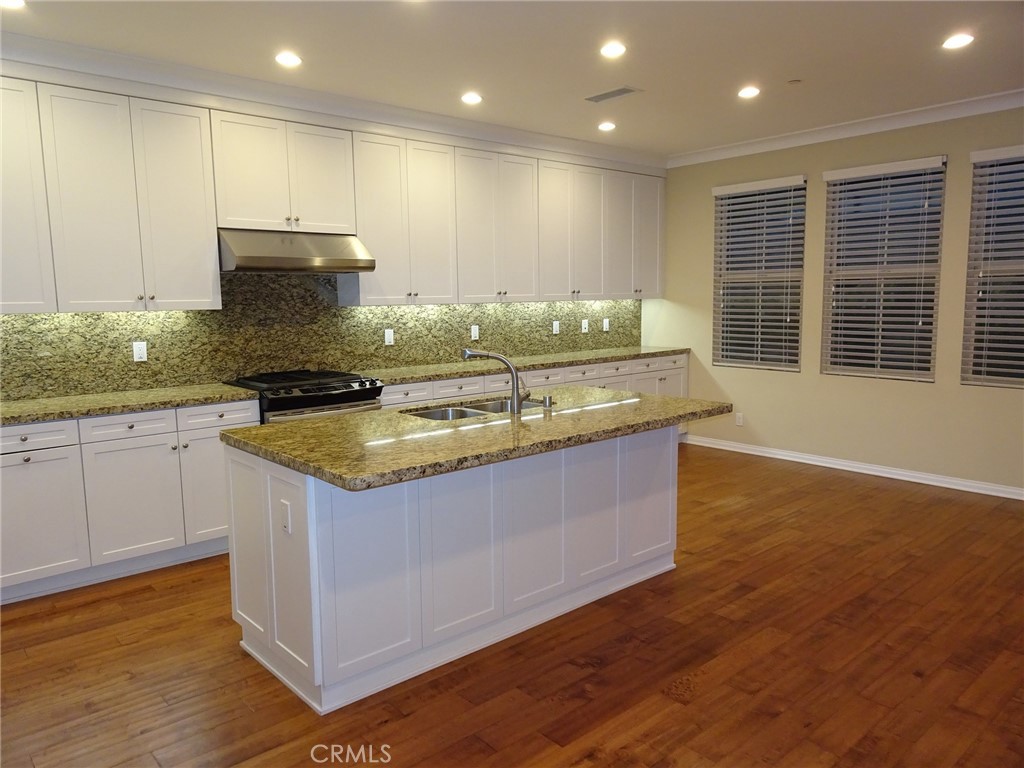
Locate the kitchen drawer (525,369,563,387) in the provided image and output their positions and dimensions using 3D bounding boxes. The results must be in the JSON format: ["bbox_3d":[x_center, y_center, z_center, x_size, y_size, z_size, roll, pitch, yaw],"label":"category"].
[{"bbox_3d":[0.123,-0.073,5.766,0.411,0.127,0.453,-7,9,-40],"label":"kitchen drawer"}]

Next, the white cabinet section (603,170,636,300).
[{"bbox_3d":[0.906,-1.353,6.585,0.411,1.143,0.313,-7,9,-40],"label":"white cabinet section"}]

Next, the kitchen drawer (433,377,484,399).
[{"bbox_3d":[-0.518,0.003,5.216,0.453,0.127,0.453,-7,9,-40],"label":"kitchen drawer"}]

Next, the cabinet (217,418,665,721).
[{"bbox_3d":[-0.177,0.603,3.443,2.066,0.873,0.873,-7,9,-40],"label":"cabinet"}]

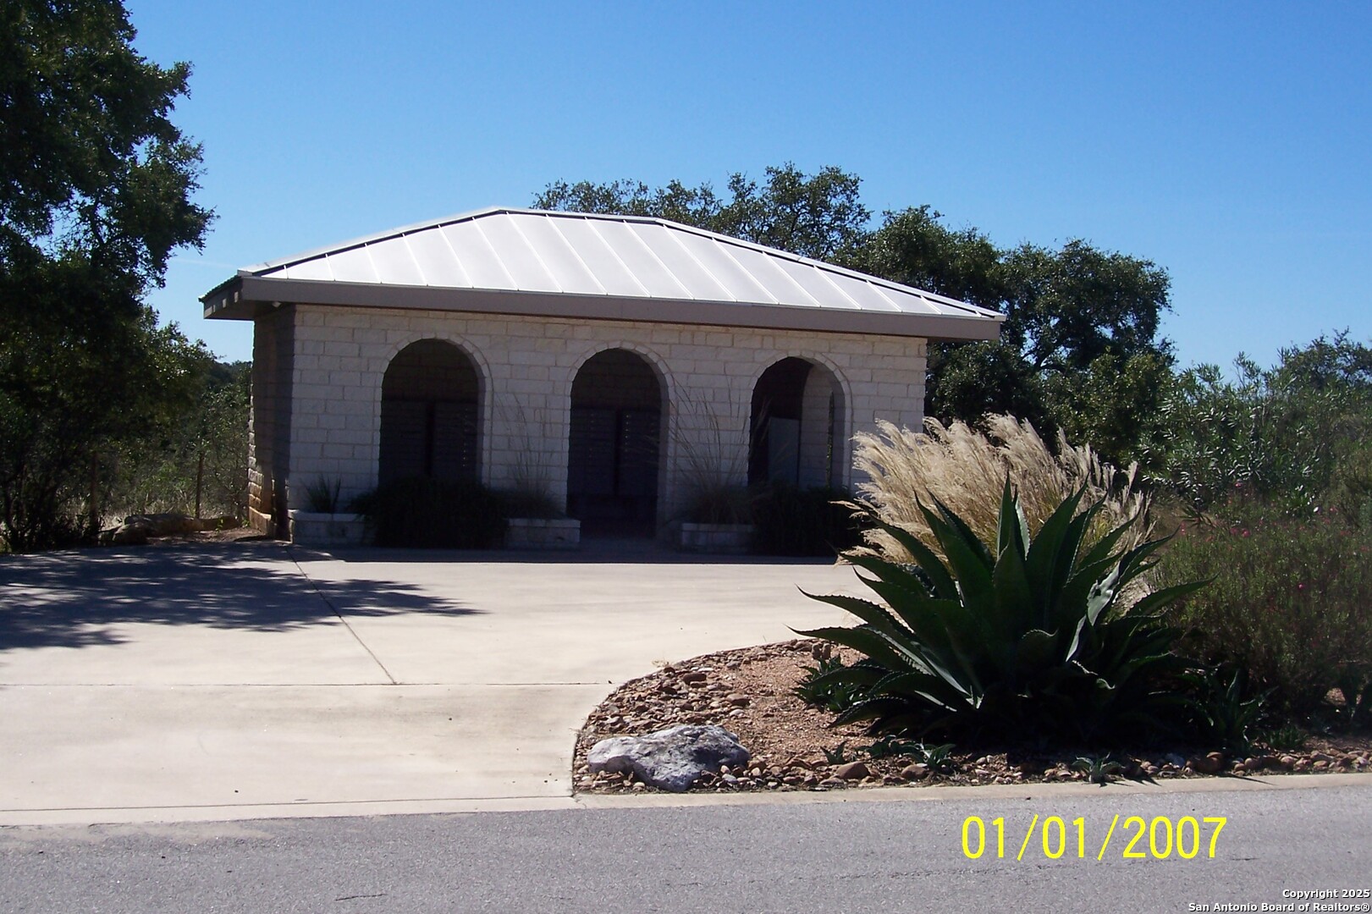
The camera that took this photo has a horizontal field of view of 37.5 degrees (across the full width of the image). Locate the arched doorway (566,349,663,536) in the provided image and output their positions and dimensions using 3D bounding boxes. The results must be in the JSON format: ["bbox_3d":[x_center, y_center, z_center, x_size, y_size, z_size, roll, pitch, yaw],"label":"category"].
[{"bbox_3d":[-0.923,-0.187,26.847,1.335,2.500,0.395,2,2,-17],"label":"arched doorway"}]

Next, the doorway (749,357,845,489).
[{"bbox_3d":[1.463,-0.261,27.560,1.344,2.209,0.395,2,2,-17],"label":"doorway"}]

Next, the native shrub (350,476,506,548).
[{"bbox_3d":[-3.203,0.674,25.283,1.943,0.864,1.128,2,2,-17],"label":"native shrub"}]

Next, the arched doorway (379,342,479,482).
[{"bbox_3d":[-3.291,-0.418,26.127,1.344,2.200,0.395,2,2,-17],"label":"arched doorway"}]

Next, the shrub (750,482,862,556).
[{"bbox_3d":[1.626,0.806,26.738,1.645,0.930,1.128,2,2,-17],"label":"shrub"}]

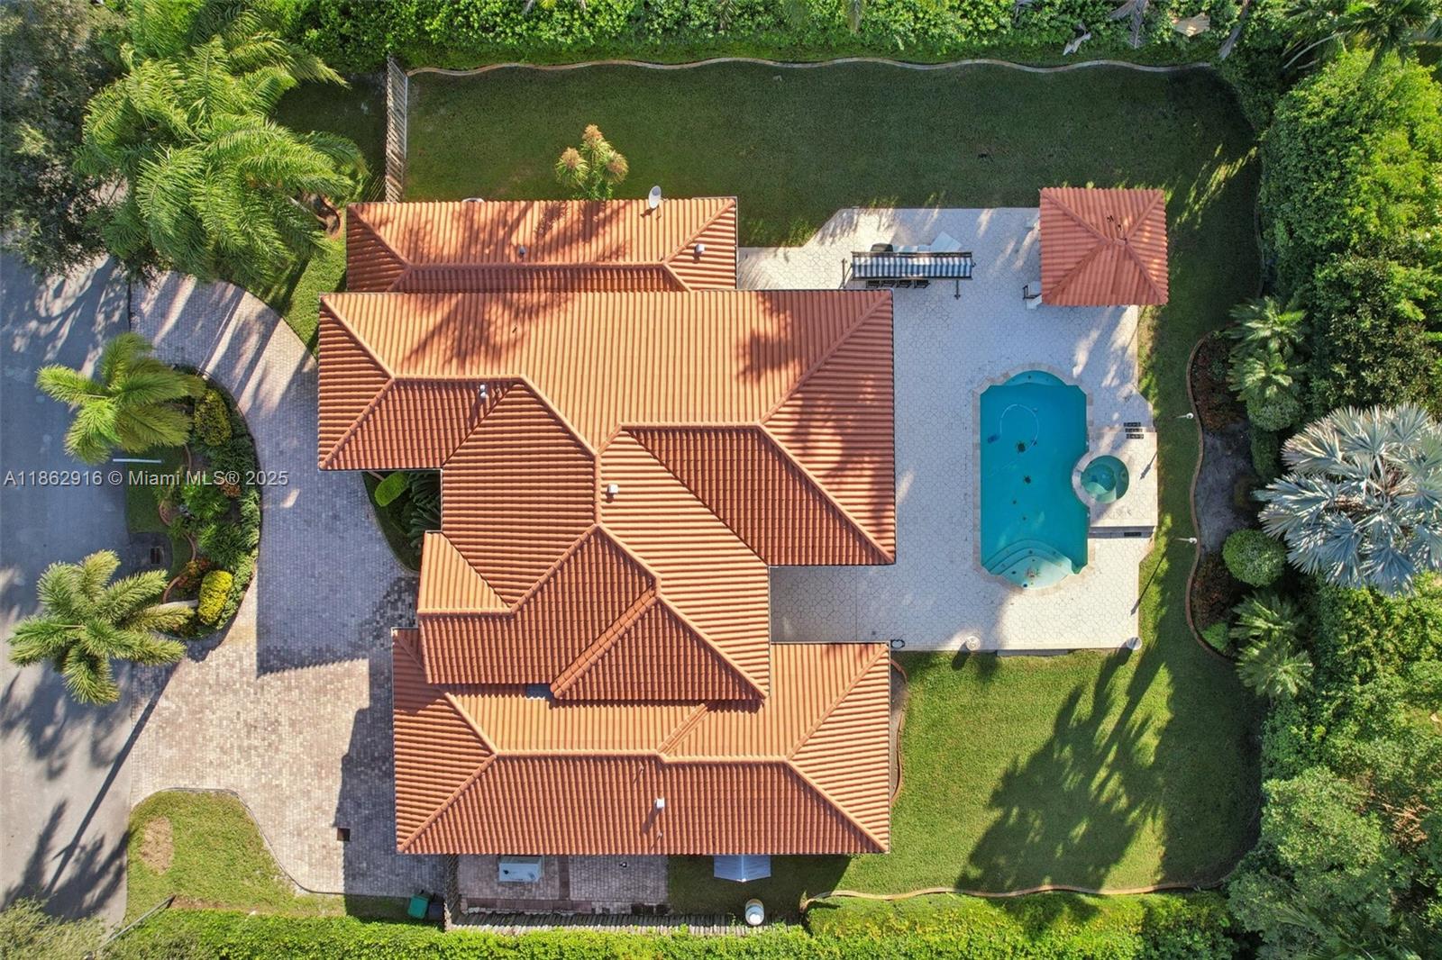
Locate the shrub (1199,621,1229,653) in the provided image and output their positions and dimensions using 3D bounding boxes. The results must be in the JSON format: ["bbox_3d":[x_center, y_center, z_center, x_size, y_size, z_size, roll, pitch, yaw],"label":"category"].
[{"bbox_3d":[20.050,6.370,35.650,1.250,0.950,1.250,0,90,0],"label":"shrub"}]

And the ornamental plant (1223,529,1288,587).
[{"bbox_3d":[21.300,3.100,35.150,2.300,2.000,2.300,0,90,0],"label":"ornamental plant"}]

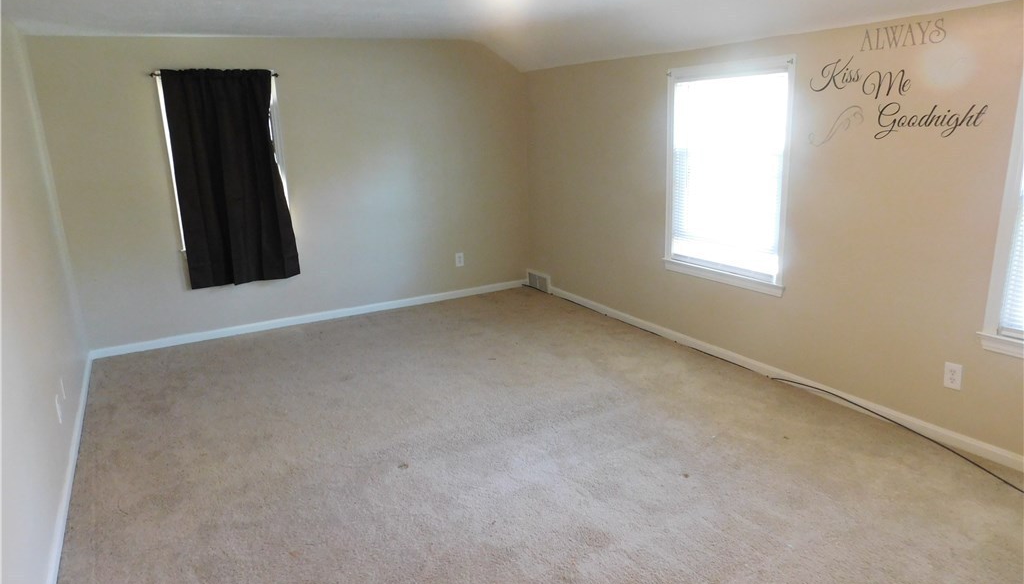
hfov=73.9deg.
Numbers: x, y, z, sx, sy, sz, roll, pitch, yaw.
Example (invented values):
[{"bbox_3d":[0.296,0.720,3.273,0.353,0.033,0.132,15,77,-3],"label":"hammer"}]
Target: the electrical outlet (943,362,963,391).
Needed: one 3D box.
[{"bbox_3d":[1.962,0.378,3.031,0.010,0.115,0.069,-10,16,-27],"label":"electrical outlet"}]

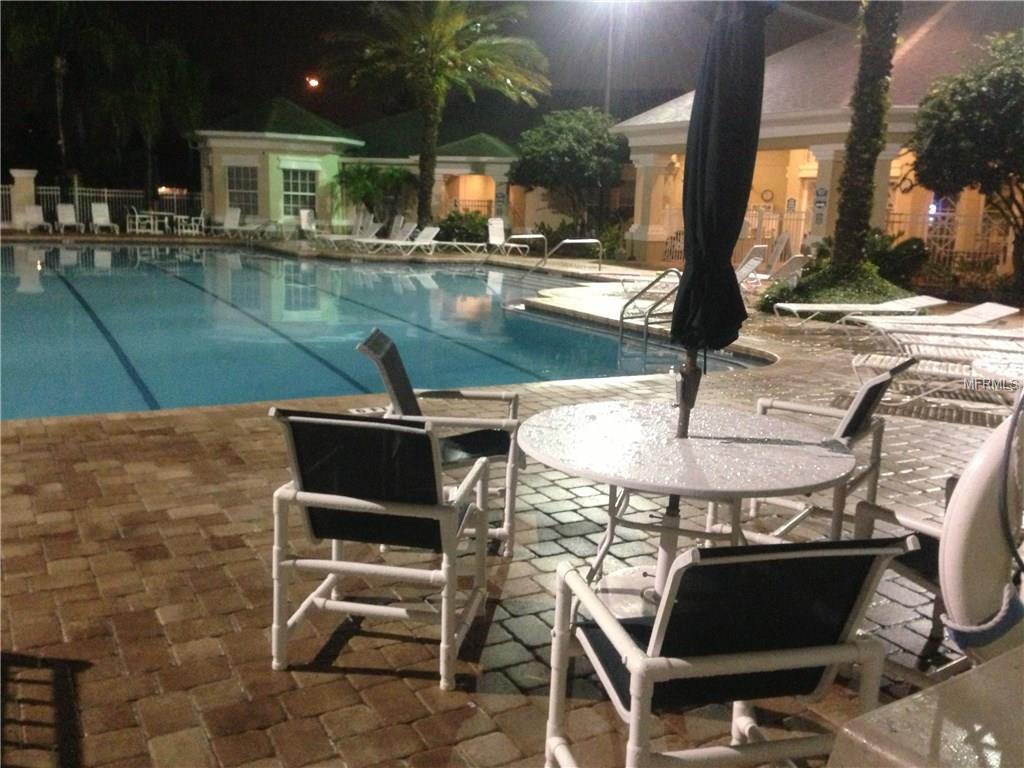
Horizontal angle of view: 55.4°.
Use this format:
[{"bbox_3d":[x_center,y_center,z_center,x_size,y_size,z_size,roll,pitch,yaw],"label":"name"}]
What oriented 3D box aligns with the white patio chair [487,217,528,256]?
[{"bbox_3d":[-0.137,-4.069,27.127,0.650,0.980,1.700,-7,14,-39],"label":"white patio chair"}]

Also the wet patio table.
[{"bbox_3d":[0.614,0.550,3.684,1.230,0.705,1.230,2,11,0],"label":"wet patio table"}]

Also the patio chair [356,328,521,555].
[{"bbox_3d":[-0.314,0.257,4.615,0.770,0.930,0.610,2,11,0],"label":"patio chair"}]

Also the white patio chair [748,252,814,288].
[{"bbox_3d":[4.879,-2.079,18.177,0.650,0.740,1.750,-4,12,-29],"label":"white patio chair"}]

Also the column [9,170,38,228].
[{"bbox_3d":[-15.773,-6.003,31.545,0.850,1.920,0.850,-3,12,-24],"label":"column"}]

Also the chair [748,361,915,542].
[{"bbox_3d":[1.376,0.320,4.469,0.741,0.914,0.607,9,13,33],"label":"chair"}]

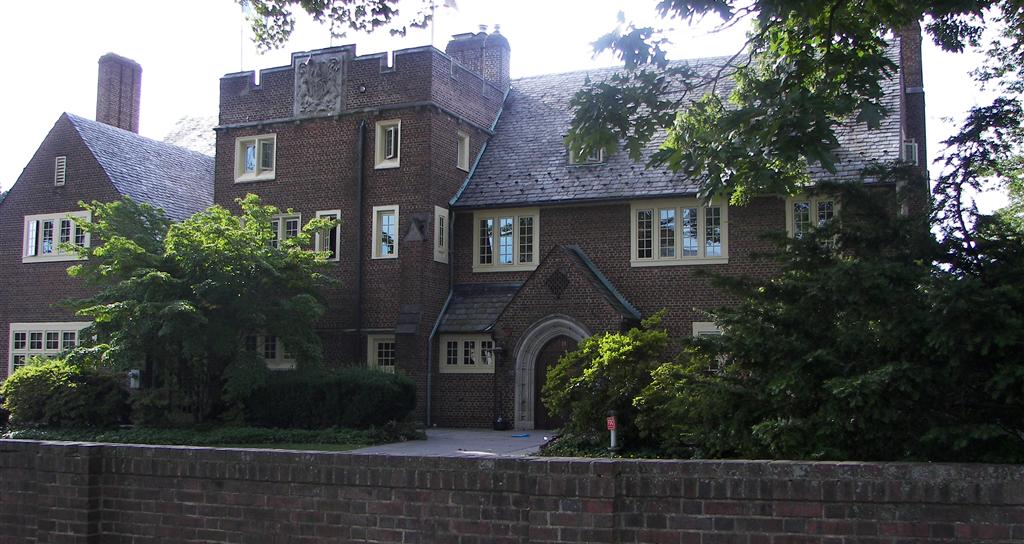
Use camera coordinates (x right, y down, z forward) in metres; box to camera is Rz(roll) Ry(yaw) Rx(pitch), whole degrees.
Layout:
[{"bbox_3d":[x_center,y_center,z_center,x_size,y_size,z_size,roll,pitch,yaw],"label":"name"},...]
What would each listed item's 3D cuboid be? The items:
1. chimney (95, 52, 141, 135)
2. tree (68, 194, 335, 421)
[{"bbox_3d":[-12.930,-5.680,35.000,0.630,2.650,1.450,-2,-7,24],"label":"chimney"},{"bbox_3d":[-7.615,0.964,26.500,6.326,5.771,5.693,2,-6,-16],"label":"tree"}]

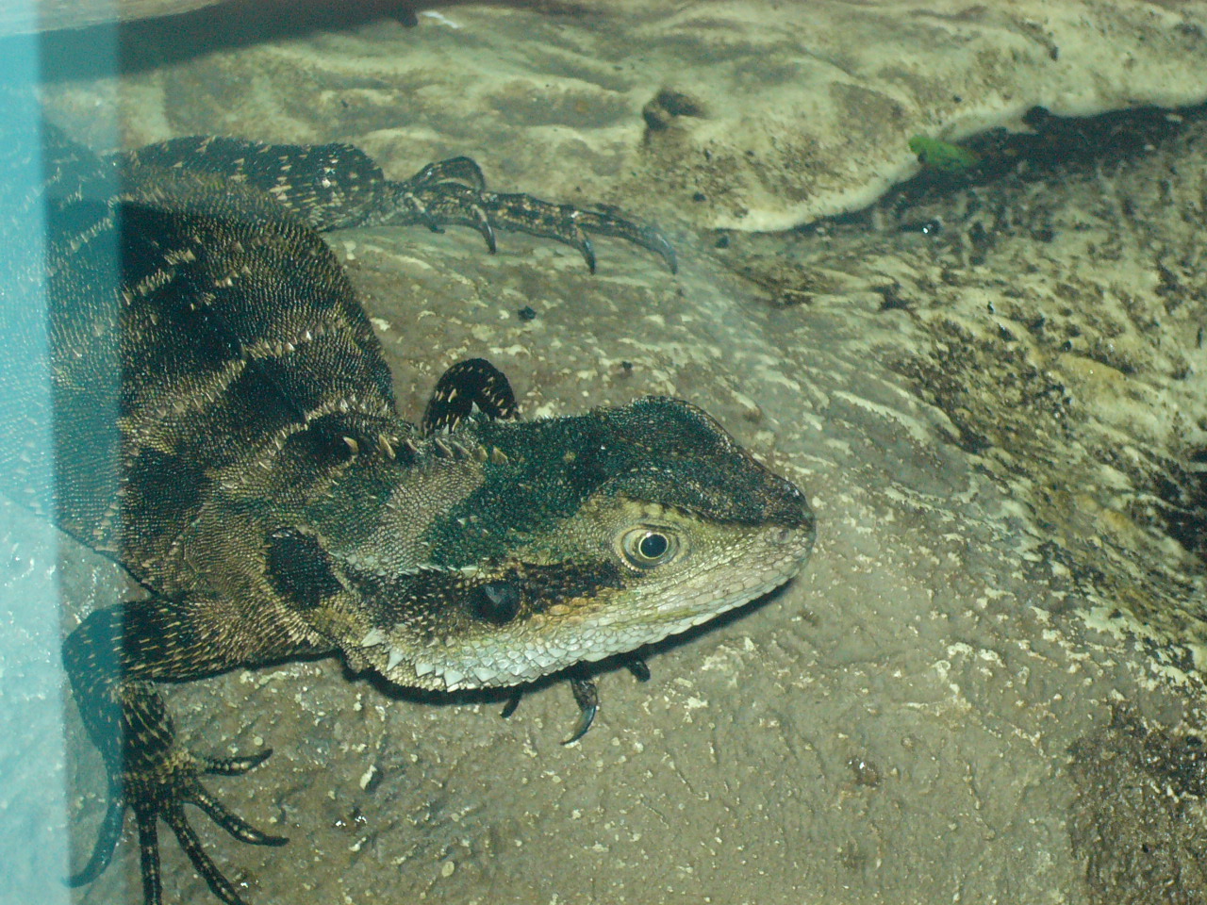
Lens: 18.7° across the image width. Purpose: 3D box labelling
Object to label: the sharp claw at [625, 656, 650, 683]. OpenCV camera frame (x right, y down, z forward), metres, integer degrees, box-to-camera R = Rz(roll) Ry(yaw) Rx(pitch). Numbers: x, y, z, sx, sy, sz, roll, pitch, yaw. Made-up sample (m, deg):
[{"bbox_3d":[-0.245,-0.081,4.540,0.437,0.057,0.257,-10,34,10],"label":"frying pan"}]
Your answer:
[{"bbox_3d":[0.007,0.041,0.695,0.004,0.004,0.006,-18,47,-18],"label":"sharp claw"}]

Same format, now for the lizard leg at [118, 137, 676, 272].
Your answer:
[{"bbox_3d":[-0.044,-0.053,0.775,0.117,0.022,0.026,4,44,4],"label":"lizard leg"}]

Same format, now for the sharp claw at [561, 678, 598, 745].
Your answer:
[{"bbox_3d":[-0.004,0.048,0.688,0.005,0.006,0.013,6,44,6],"label":"sharp claw"}]

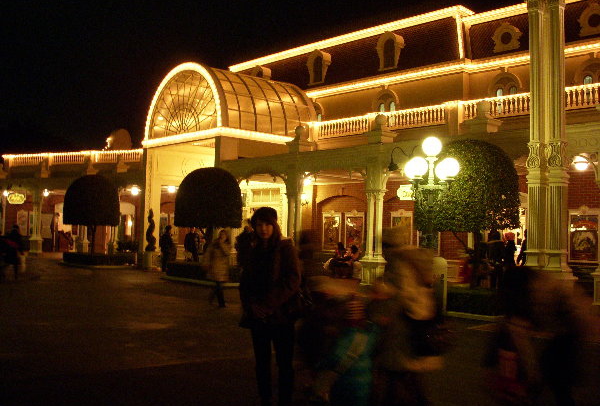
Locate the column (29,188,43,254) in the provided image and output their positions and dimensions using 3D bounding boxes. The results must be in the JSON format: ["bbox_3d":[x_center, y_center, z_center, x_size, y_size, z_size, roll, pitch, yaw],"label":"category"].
[{"bbox_3d":[-12.986,0.876,32.400,0.480,3.150,0.460,0,-3,27],"label":"column"}]

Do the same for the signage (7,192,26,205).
[{"bbox_3d":[-13.557,-0.201,31.500,1.100,0.550,0.120,0,-3,27],"label":"signage"}]

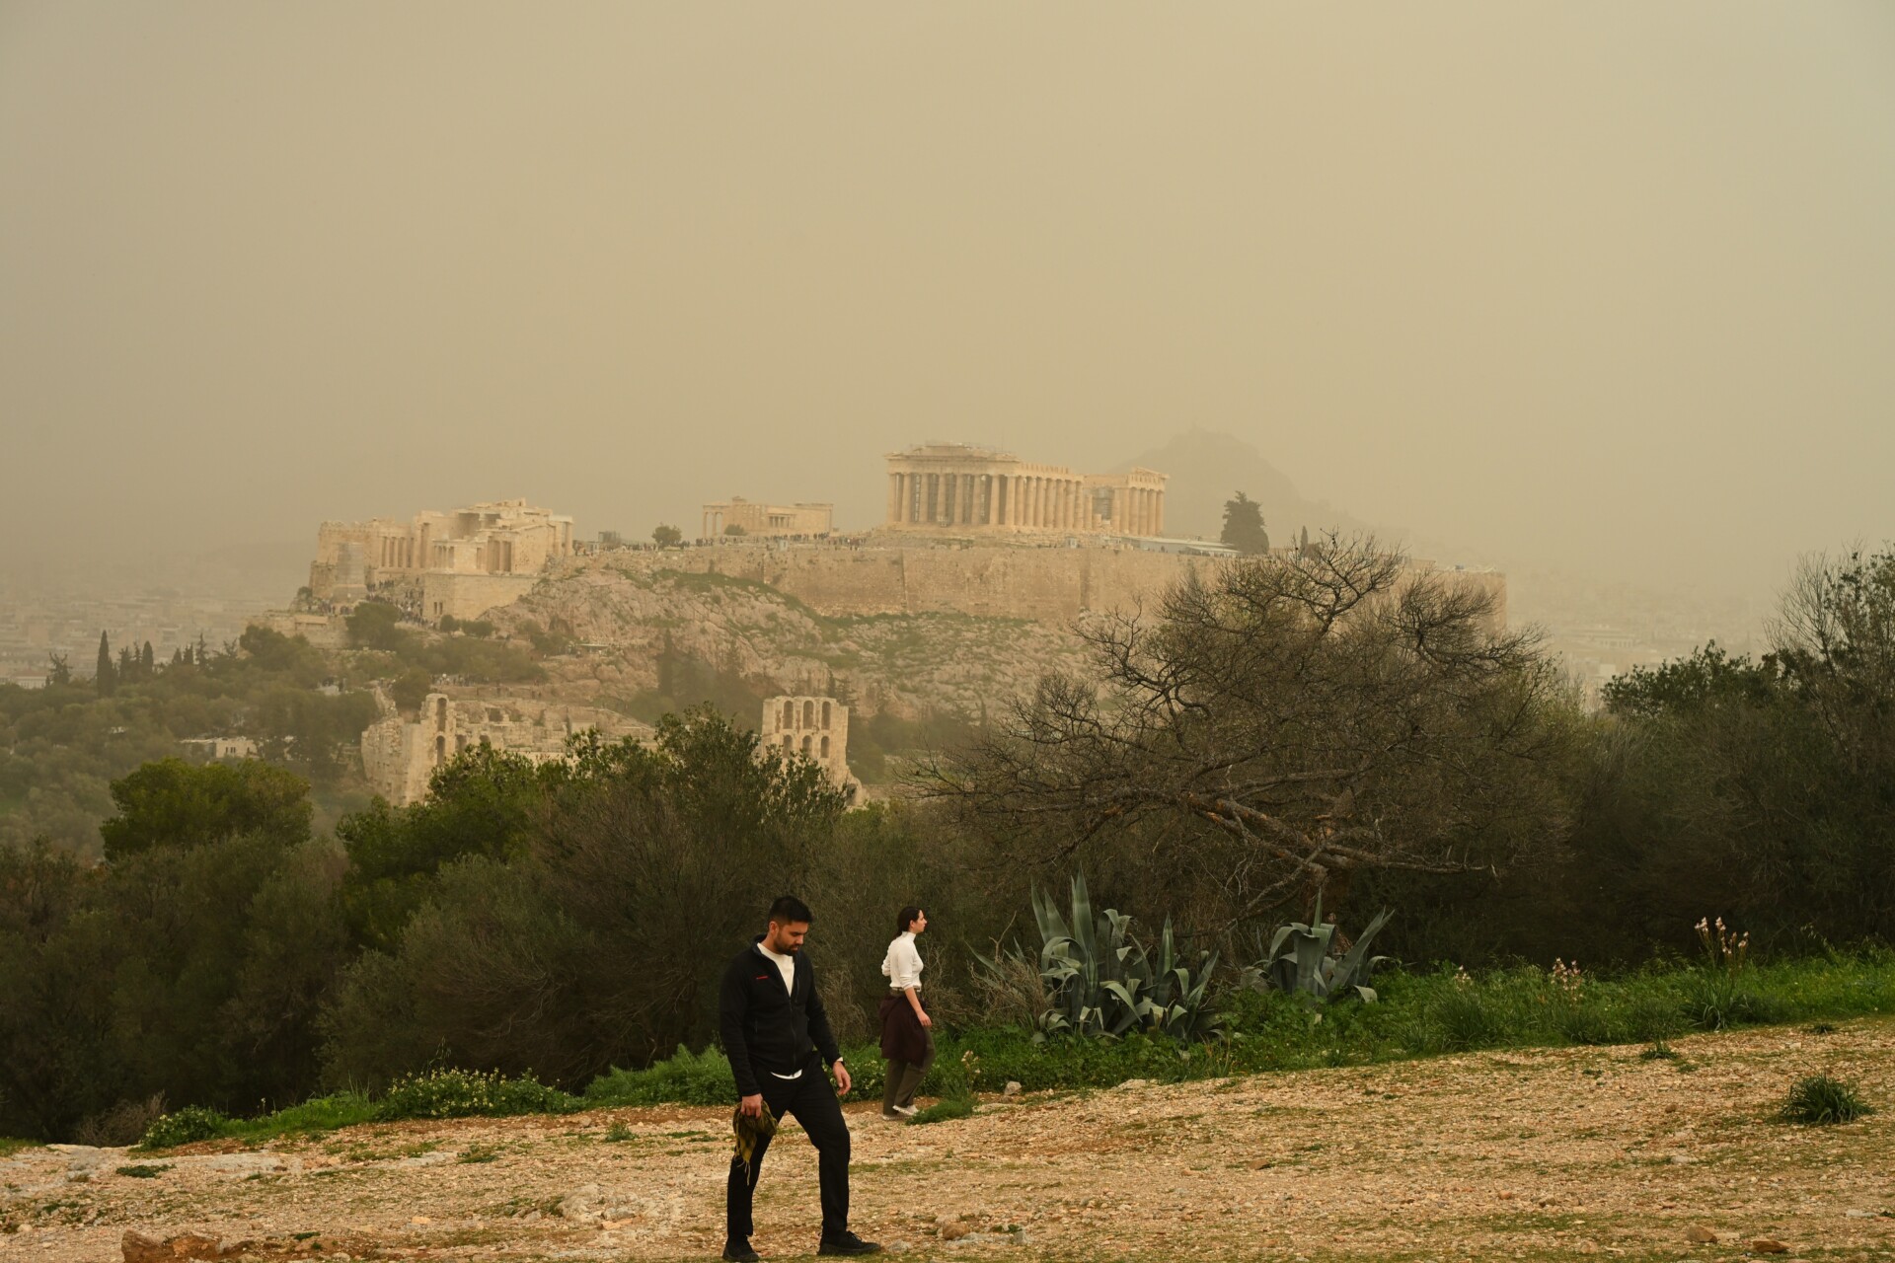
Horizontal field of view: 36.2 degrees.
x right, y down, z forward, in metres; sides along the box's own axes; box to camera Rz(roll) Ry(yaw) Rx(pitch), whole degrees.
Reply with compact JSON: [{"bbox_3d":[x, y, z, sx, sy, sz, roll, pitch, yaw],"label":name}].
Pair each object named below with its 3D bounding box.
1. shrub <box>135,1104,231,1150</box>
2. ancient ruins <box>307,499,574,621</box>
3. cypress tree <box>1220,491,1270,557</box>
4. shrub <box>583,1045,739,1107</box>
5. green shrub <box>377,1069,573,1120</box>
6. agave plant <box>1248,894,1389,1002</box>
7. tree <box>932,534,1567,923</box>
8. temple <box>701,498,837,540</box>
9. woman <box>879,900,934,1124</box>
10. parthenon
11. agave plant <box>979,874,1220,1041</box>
[{"bbox_3d":[-5.805,3.771,22.000,0.700,0.340,0.520,3,1,0],"label":"shrub"},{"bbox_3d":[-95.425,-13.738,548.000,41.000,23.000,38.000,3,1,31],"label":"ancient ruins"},{"bbox_3d":[68.012,-24.650,660.000,11.300,14.600,11.300,3,1,0],"label":"cypress tree"},{"bbox_3d":[-2.422,3.782,24.600,1.360,0.520,0.950,3,1,0],"label":"shrub"},{"bbox_3d":[-3.844,3.779,23.600,1.620,0.400,0.850,3,1,0],"label":"green shrub"},{"bbox_3d":[3.693,3.153,28.600,1.420,1.050,1.250,3,1,0],"label":"agave plant"},{"bbox_3d":[3.343,1.134,32.600,6.700,4.400,5.600,3,1,0],"label":"tree"},{"bbox_3d":[-41.347,-25.494,660.000,20.000,10.500,23.500,3,1,31],"label":"temple"},{"bbox_3d":[-0.321,2.945,22.400,0.450,1.650,0.470,3,1,0],"label":"woman"},{"bbox_3d":[18.201,-29.335,627.515,32.500,17.800,71.000,3,1,31],"label":"parthenon"},{"bbox_3d":[1.440,3.075,27.200,2.250,1.580,1.900,3,1,0],"label":"agave plant"}]

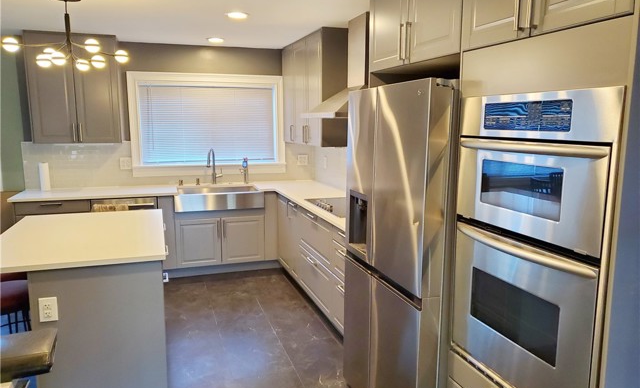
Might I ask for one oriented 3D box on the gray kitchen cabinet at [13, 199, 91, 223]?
[{"bbox_3d":[-2.594,0.412,4.835,0.632,0.775,0.600,-2,9,-18],"label":"gray kitchen cabinet"}]

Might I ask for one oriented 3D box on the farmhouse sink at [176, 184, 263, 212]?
[{"bbox_3d":[-1.103,0.062,5.212,0.910,0.225,0.520,-2,9,-18],"label":"farmhouse sink"}]

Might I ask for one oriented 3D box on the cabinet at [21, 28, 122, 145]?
[{"bbox_3d":[-2.423,-1.032,4.818,0.780,1.040,0.385,-2,9,-18],"label":"cabinet"}]

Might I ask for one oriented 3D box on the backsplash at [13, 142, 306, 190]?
[{"bbox_3d":[-1.550,-0.341,5.409,3.110,0.510,0.025,-2,9,-18],"label":"backsplash"}]

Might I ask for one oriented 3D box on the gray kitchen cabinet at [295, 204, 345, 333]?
[{"bbox_3d":[0.299,0.568,3.885,0.615,0.775,1.420,-2,9,-18],"label":"gray kitchen cabinet"}]

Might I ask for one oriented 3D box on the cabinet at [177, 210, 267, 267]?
[{"bbox_3d":[-1.126,0.423,5.328,0.906,0.585,0.590,-2,9,-18],"label":"cabinet"}]

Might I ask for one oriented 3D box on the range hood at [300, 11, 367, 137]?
[{"bbox_3d":[0.245,-1.034,4.006,0.550,0.790,0.890,-2,9,-18],"label":"range hood"}]

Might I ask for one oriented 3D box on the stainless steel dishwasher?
[{"bbox_3d":[-1.996,0.416,5.022,0.606,0.820,0.590,-2,9,-18],"label":"stainless steel dishwasher"}]

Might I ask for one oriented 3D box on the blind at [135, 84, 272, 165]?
[{"bbox_3d":[-1.246,-0.795,5.462,1.493,0.845,0.040,-2,9,-18],"label":"blind"}]

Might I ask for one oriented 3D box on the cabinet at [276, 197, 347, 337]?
[{"bbox_3d":[0.173,0.512,4.261,0.615,0.775,2.220,-2,9,-18],"label":"cabinet"}]

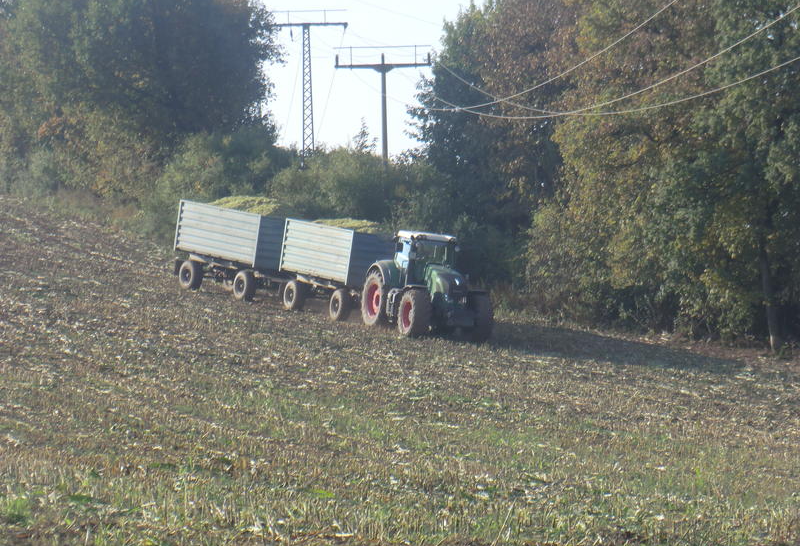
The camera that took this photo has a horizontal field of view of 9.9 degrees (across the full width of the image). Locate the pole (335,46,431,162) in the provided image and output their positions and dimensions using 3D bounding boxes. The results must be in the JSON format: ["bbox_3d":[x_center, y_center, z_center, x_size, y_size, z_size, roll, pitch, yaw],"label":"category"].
[{"bbox_3d":[-0.530,-3.950,174.000,3.650,9.200,0.350,-1,0,-3],"label":"pole"}]

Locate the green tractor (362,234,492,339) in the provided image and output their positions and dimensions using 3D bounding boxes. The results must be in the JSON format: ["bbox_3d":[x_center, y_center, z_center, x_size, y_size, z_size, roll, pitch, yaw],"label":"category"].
[{"bbox_3d":[1.051,0.432,150.002,2.700,3.220,5.200,5,4,-24],"label":"green tractor"}]

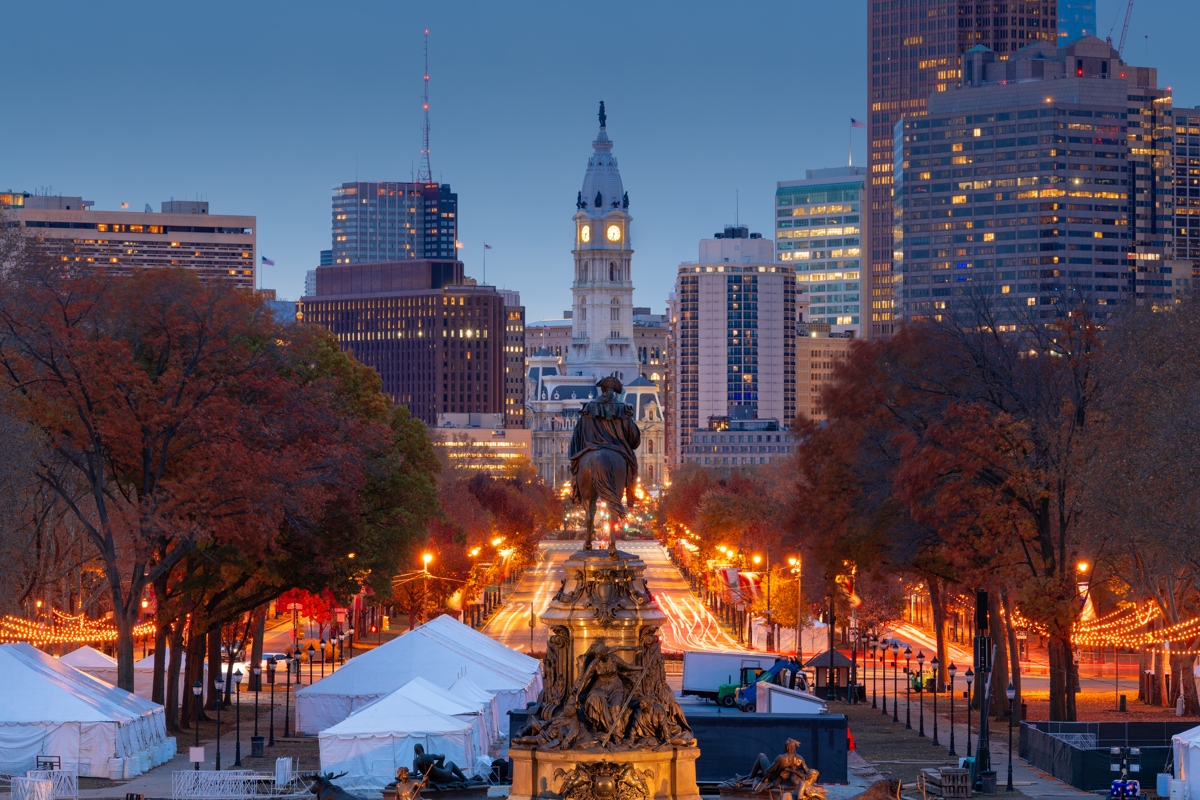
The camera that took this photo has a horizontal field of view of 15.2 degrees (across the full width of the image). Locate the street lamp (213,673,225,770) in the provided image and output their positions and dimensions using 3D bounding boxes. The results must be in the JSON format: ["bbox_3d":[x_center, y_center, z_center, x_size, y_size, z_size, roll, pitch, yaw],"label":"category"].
[{"bbox_3d":[-15.999,13.662,188.900,0.410,4.350,0.410,0,-1,0],"label":"street lamp"}]

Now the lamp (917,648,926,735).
[{"bbox_3d":[17.004,15.527,238.000,0.400,4.570,0.400,0,-1,0],"label":"lamp"}]

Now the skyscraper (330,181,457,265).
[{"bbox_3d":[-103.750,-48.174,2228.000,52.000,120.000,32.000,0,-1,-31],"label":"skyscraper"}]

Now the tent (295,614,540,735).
[{"bbox_3d":[-10.100,15.900,265.000,12.500,5.600,48.000,0,-1,0],"label":"tent"}]

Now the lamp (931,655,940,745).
[{"bbox_3d":[16.302,14.606,218.500,0.410,4.350,0.410,0,-1,0],"label":"lamp"}]

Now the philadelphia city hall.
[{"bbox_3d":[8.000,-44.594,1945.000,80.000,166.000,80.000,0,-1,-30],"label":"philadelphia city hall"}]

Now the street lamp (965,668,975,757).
[{"bbox_3d":[16.299,13.981,198.300,0.410,4.350,0.410,0,-1,0],"label":"street lamp"}]

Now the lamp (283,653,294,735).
[{"bbox_3d":[-16.003,15.131,231.000,0.410,4.350,0.410,0,-1,0],"label":"lamp"}]

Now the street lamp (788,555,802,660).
[{"bbox_3d":[13.269,15.289,305.000,0.950,9.300,0.450,0,-1,0],"label":"street lamp"}]

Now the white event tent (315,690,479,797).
[{"bbox_3d":[-8.590,14.300,189.300,6.100,4.000,6.300,0,-1,0],"label":"white event tent"}]

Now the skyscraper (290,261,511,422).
[{"bbox_3d":[-72.000,-7.500,1630.000,31.000,83.000,102.000,0,-1,-33],"label":"skyscraper"}]

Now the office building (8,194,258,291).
[{"bbox_3d":[-145.000,-14.400,1380.000,80.000,93.000,23.000,0,-1,-33],"label":"office building"}]

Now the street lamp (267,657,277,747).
[{"bbox_3d":[-16.828,15.533,231.300,0.400,4.570,0.400,0,-1,0],"label":"street lamp"}]

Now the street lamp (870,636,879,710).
[{"bbox_3d":[17.221,17.075,282.000,0.400,4.570,0.400,0,-1,0],"label":"street lamp"}]

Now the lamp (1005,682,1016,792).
[{"bbox_3d":[17.220,14.120,188.700,0.390,4.570,0.390,0,-1,0],"label":"lamp"}]

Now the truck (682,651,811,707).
[{"bbox_3d":[9.444,18.136,291.500,8.000,3.300,2.400,0,-1,18],"label":"truck"}]

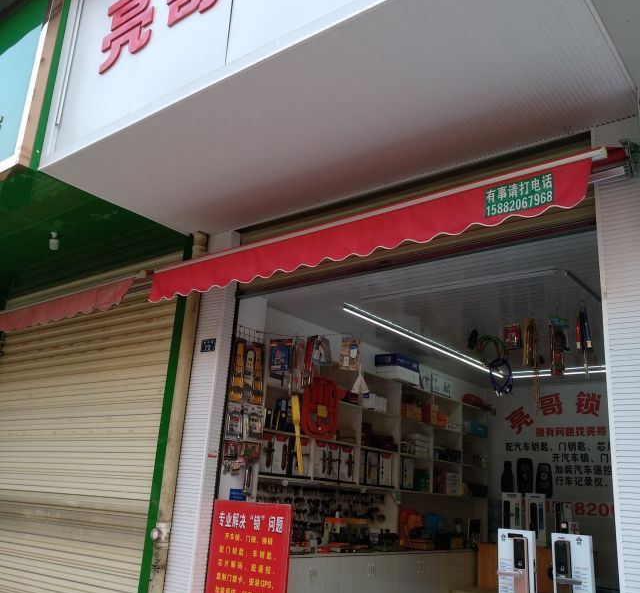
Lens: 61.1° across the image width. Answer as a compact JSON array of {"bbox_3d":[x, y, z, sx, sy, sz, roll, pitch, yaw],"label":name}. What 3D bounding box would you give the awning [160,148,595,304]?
[{"bbox_3d":[0.062,-0.402,4.360,3.969,0.340,0.250,-10,-22,32],"label":"awning"}]

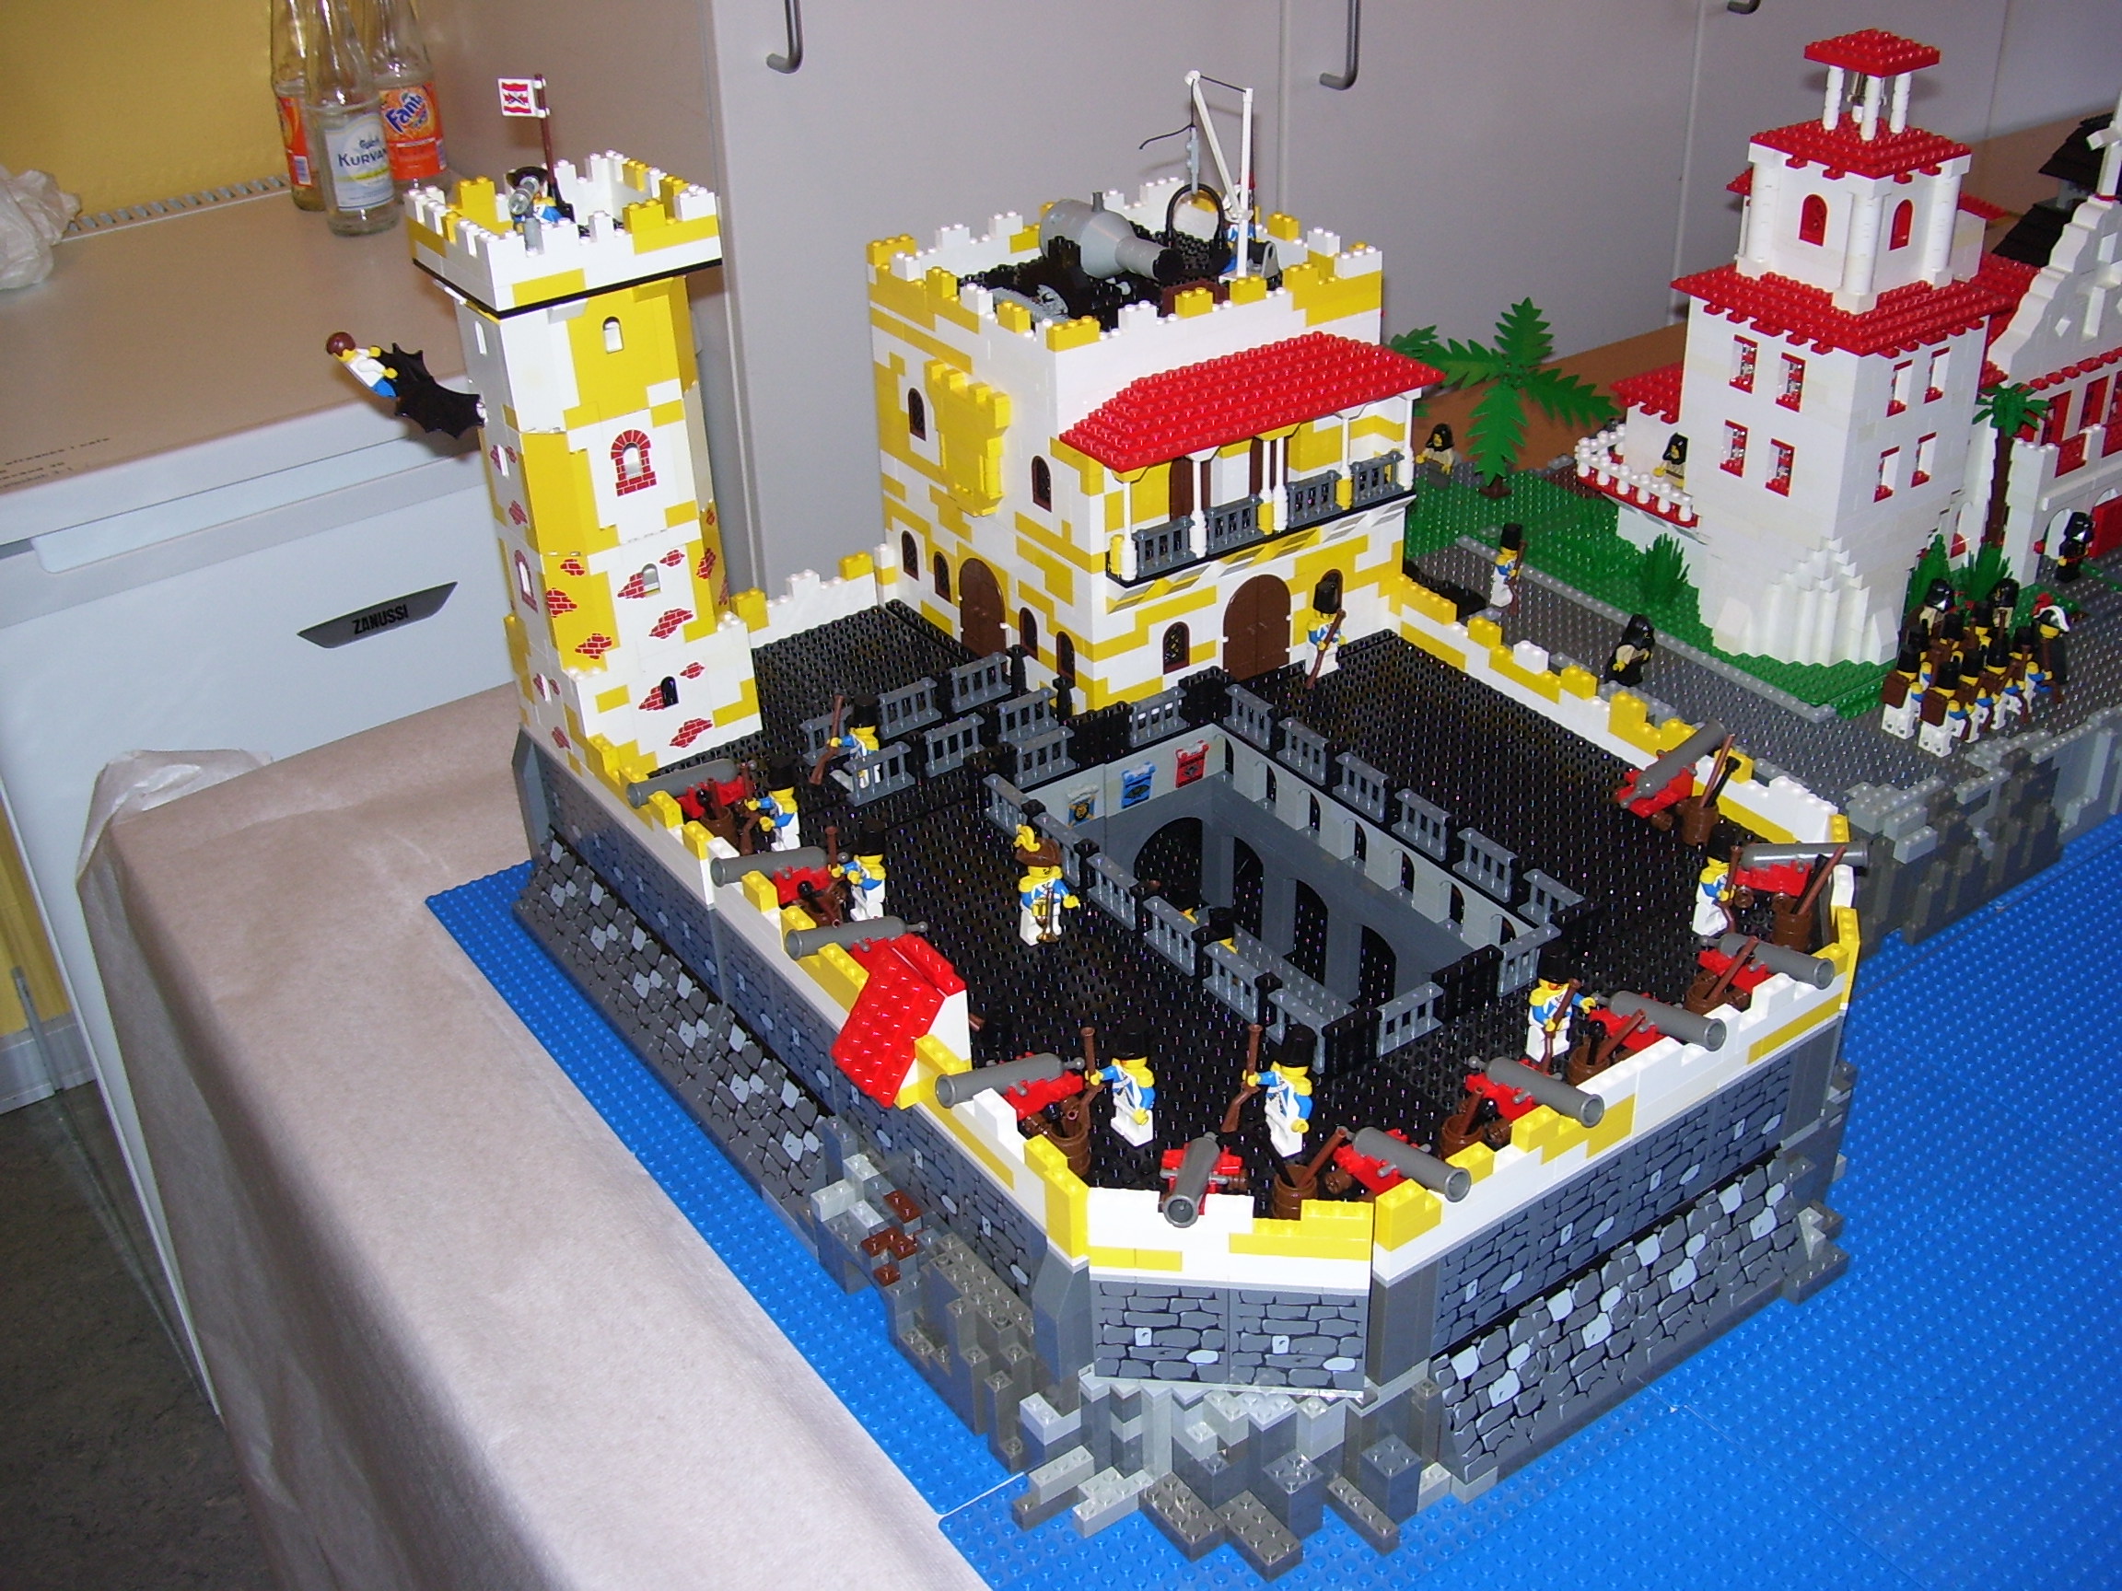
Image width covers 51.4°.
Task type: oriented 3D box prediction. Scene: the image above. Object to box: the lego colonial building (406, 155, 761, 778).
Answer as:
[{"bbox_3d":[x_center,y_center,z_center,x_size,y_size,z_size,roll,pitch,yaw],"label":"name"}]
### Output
[{"bbox_3d":[-0.213,-0.147,1.007,0.104,0.267,0.105,-21,35,-28],"label":"lego colonial building"}]

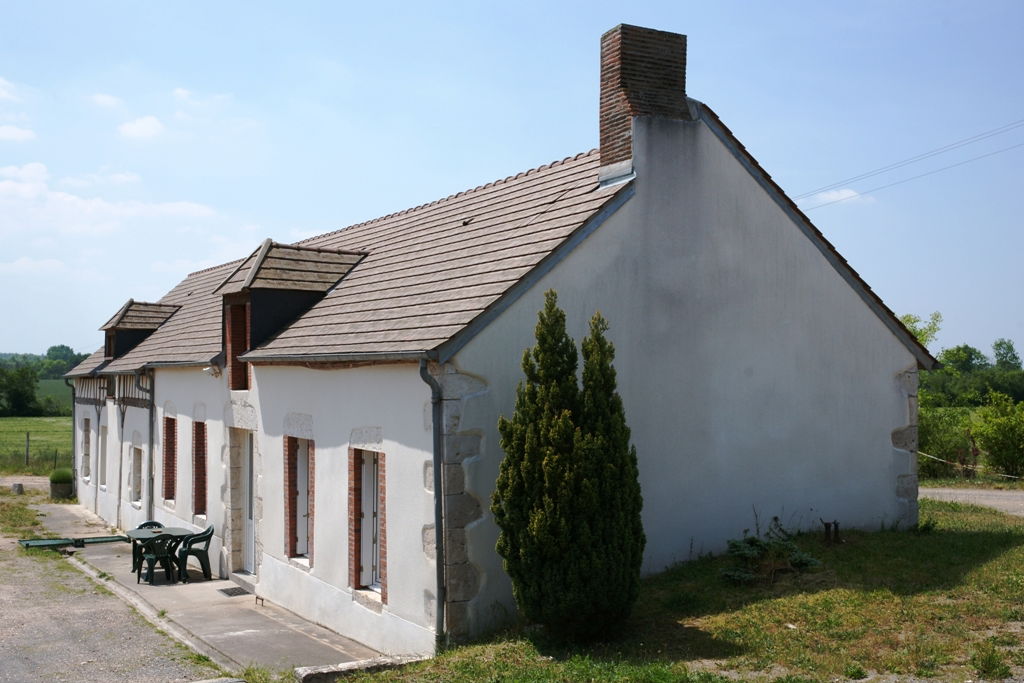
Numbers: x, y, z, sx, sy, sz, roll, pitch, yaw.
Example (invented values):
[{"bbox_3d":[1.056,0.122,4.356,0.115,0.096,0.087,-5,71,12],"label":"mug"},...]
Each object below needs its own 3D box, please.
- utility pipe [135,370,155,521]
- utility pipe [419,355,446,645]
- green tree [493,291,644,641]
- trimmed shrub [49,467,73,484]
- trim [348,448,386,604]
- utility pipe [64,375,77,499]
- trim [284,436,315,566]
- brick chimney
[{"bbox_3d":[-7.472,2.243,23.200,0.380,3.303,0.100,1,-2,-29],"label":"utility pipe"},{"bbox_3d":[-0.779,1.597,11.150,0.220,2.861,0.090,1,-2,-29],"label":"utility pipe"},{"bbox_3d":[0.531,1.166,10.700,1.400,3.250,1.400,0,-1,0],"label":"green tree"},{"bbox_3d":[-13.263,3.960,33.500,0.720,0.550,0.720,1,-2,-29],"label":"trimmed shrub"},{"bbox_3d":[-1.569,2.060,12.972,0.200,1.645,1.158,1,-2,-29],"label":"trim"},{"bbox_3d":[-12.563,2.805,32.400,0.300,3.502,0.100,1,-2,-29],"label":"utility pipe"},{"bbox_3d":[-2.746,2.095,15.107,0.200,1.636,1.272,1,-2,-29],"label":"trim"},{"bbox_3d":[1.538,-2.623,12.743,0.887,1.670,0.609,1,-2,-29],"label":"brick chimney"}]

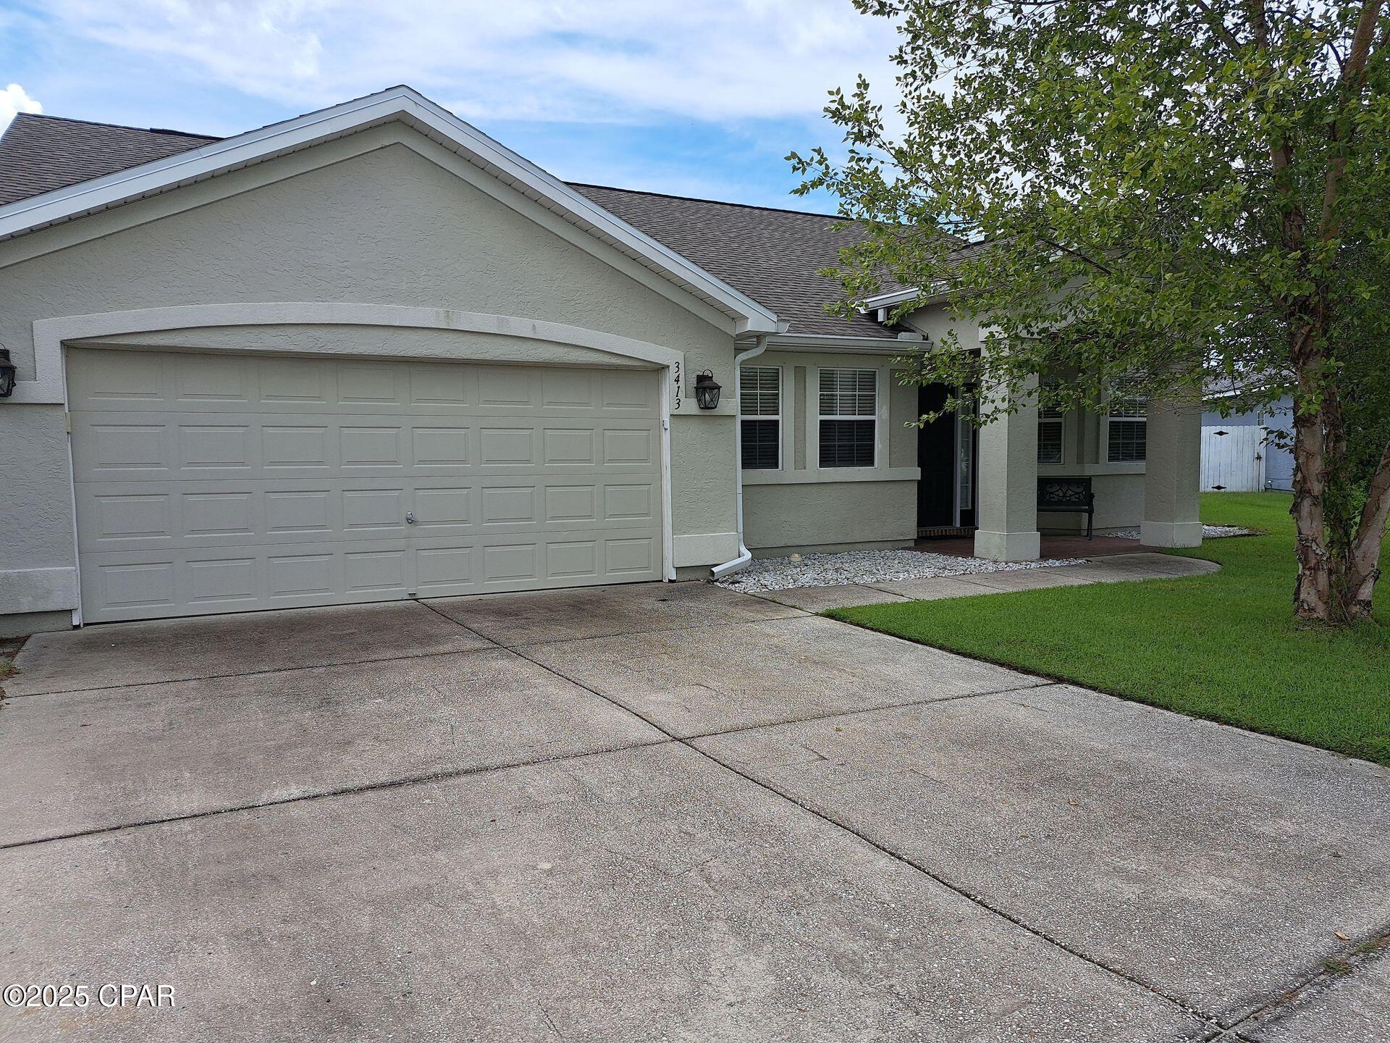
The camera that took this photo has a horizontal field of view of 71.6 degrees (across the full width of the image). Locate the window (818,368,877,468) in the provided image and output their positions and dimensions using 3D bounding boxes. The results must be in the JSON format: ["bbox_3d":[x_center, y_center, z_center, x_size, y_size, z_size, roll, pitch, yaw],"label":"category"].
[{"bbox_3d":[1.868,-1.238,11.720,0.865,1.197,0.100,-2,4,-26],"label":"window"}]

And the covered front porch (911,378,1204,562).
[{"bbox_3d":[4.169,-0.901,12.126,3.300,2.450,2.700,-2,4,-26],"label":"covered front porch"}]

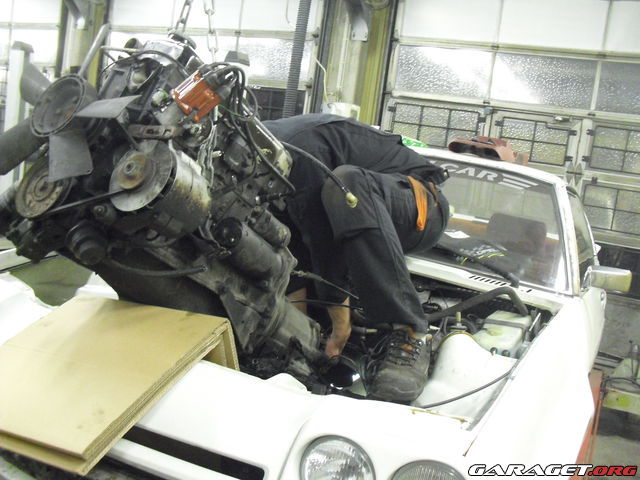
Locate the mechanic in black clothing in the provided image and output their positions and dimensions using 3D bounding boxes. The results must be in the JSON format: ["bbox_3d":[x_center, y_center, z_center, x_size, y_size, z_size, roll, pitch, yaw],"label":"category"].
[{"bbox_3d":[0.067,0.035,2.100,0.680,0.840,0.680,6,5,-19],"label":"mechanic in black clothing"}]

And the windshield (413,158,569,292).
[{"bbox_3d":[0.391,-0.131,2.817,1.360,0.130,0.640,10,48,25],"label":"windshield"}]

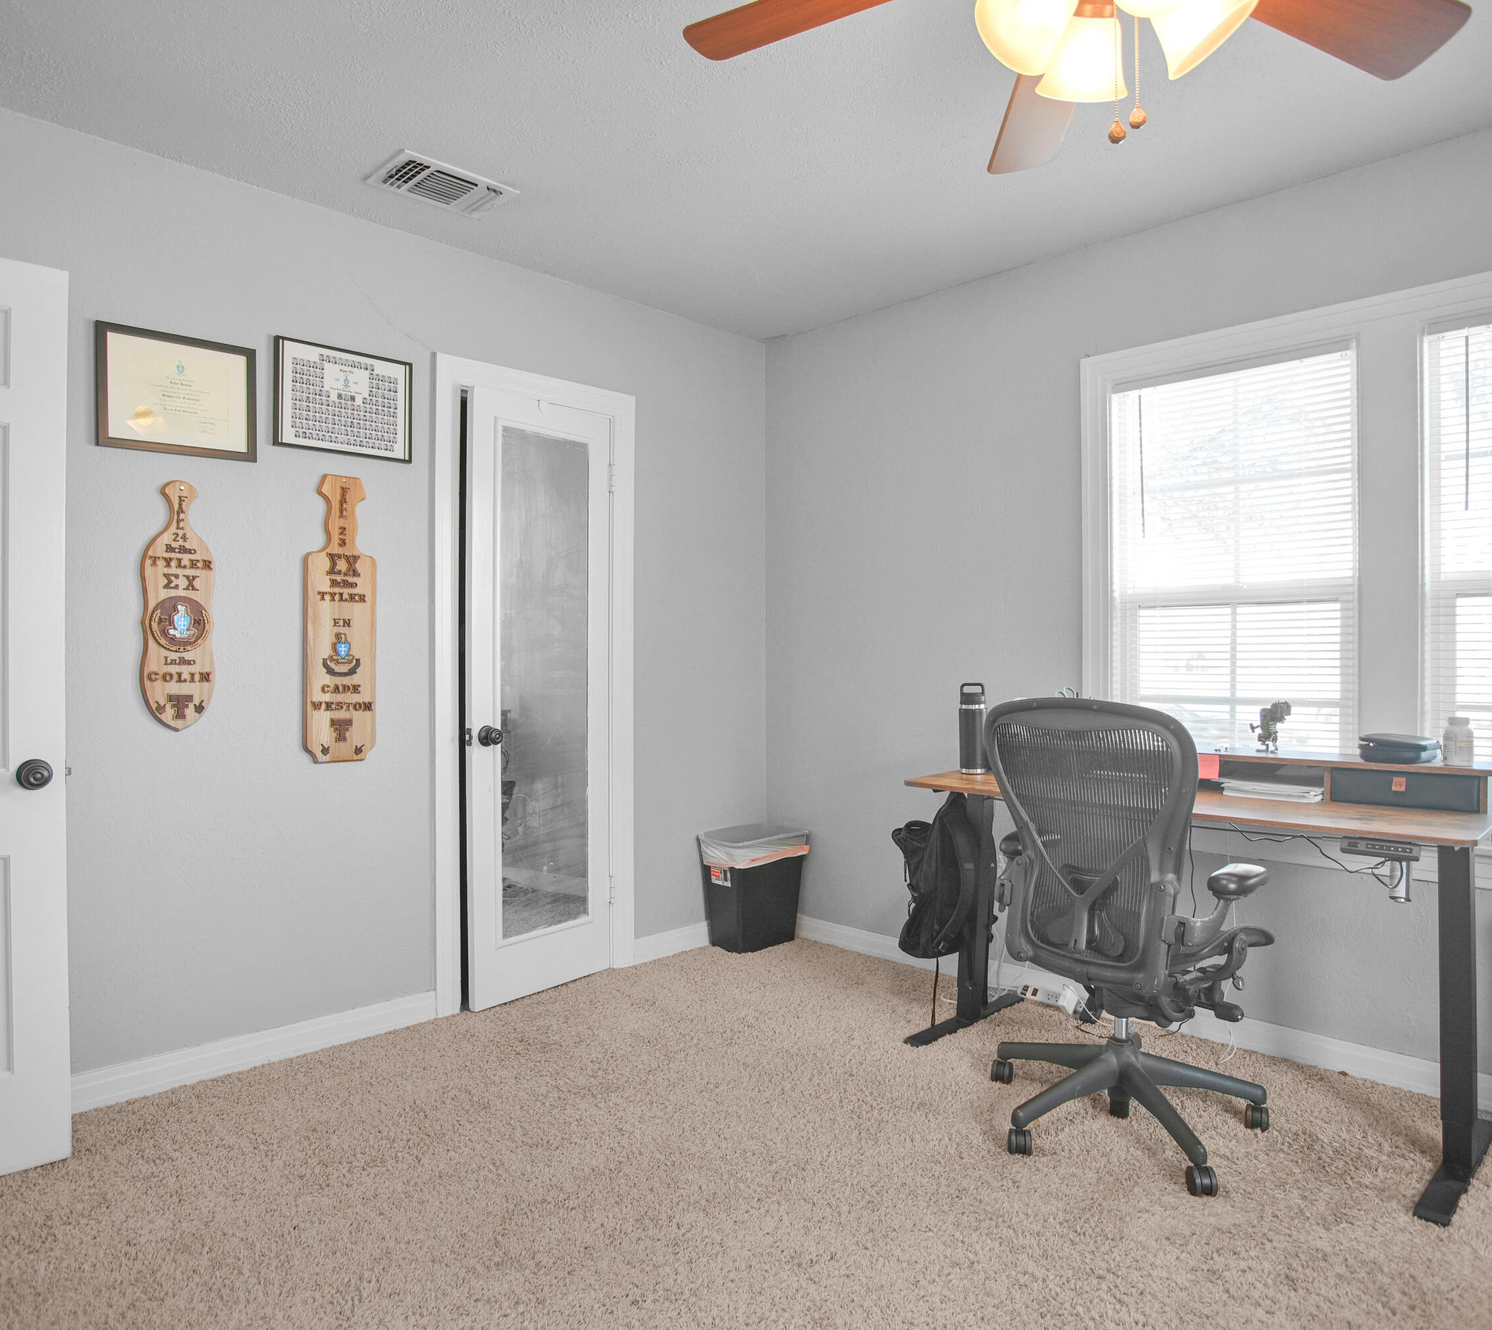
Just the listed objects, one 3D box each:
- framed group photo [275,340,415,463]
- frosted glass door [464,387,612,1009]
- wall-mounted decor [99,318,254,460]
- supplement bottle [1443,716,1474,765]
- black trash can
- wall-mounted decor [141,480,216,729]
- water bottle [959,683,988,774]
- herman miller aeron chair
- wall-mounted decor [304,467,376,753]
[{"bbox_3d":[-1.181,-0.773,2.785,0.390,0.310,0.020,0,0,-41],"label":"framed group photo"},{"bbox_3d":[-0.692,0.105,3.217,0.037,1.993,0.575,0,0,43],"label":"frosted glass door"},{"bbox_3d":[-1.502,-0.713,2.504,0.372,0.315,0.022,0,0,-41],"label":"wall-mounted decor"},{"bbox_3d":[1.752,0.186,2.315,0.060,0.125,0.060,0,0,42],"label":"supplement bottle"},{"bbox_3d":[0.030,0.905,3.800,0.375,0.430,0.265,0,0,-41],"label":"black trash can"},{"bbox_3d":[-1.506,-0.157,2.501,0.172,0.660,0.022,0,0,-41],"label":"wall-mounted decor"},{"bbox_3d":[0.706,0.200,2.930,0.081,0.280,0.081,0,0,42],"label":"water bottle"},{"bbox_3d":[0.908,0.600,2.300,0.665,1.040,0.675,0,0,-41],"label":"herman miller aeron chair"},{"bbox_3d":[-1.192,-0.136,2.776,0.200,0.840,0.022,0,0,-41],"label":"wall-mounted decor"}]

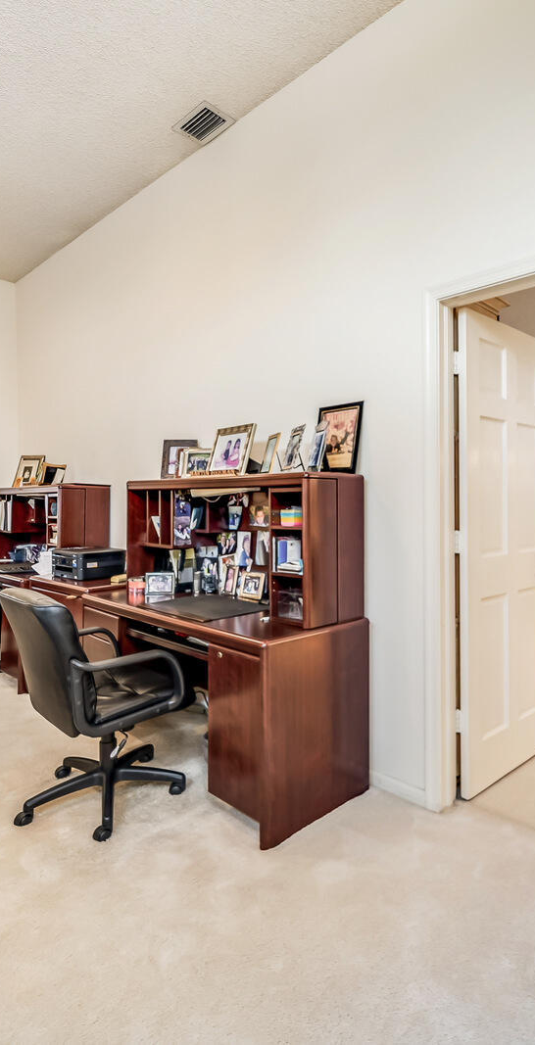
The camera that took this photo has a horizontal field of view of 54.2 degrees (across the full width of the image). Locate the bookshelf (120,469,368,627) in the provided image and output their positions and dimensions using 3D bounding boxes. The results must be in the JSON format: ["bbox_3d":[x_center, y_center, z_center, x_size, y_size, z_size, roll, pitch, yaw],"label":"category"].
[{"bbox_3d":[-0.206,0.094,2.709,0.335,0.630,1.400,-2,2,-44],"label":"bookshelf"}]

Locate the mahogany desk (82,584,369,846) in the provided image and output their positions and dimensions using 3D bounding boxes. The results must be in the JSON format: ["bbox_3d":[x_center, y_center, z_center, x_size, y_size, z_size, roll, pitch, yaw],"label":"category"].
[{"bbox_3d":[-0.281,0.779,2.586,0.615,0.740,1.410,-2,2,-44],"label":"mahogany desk"}]

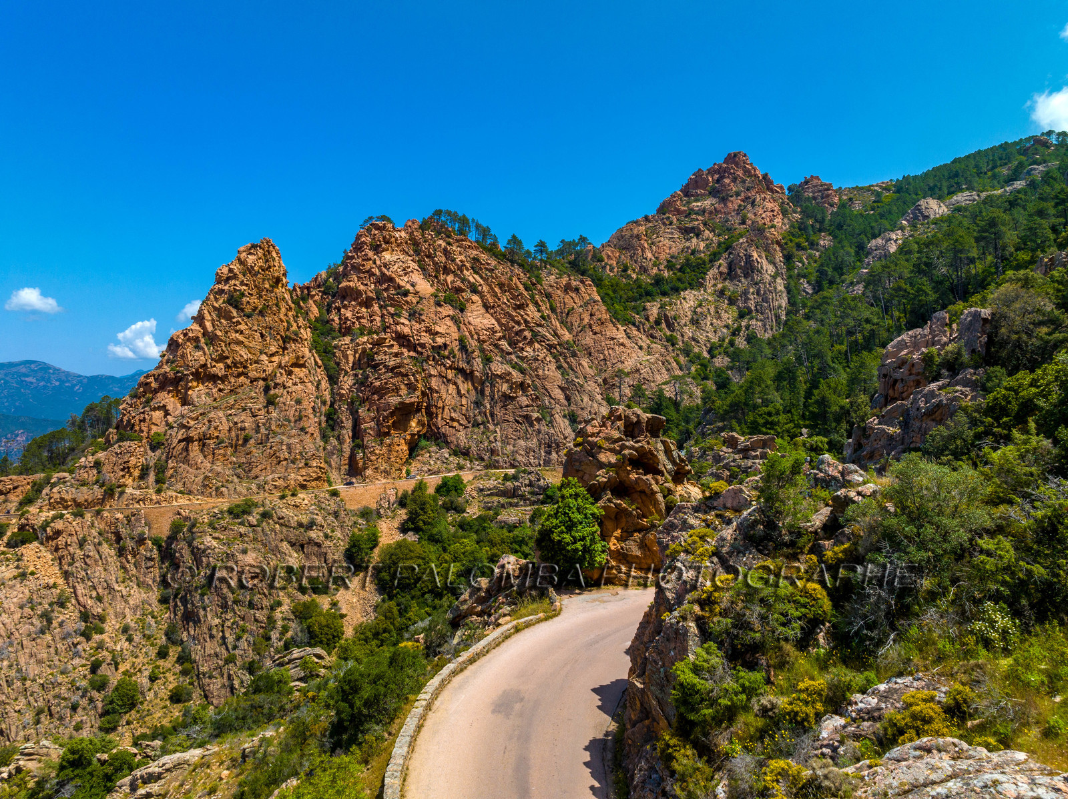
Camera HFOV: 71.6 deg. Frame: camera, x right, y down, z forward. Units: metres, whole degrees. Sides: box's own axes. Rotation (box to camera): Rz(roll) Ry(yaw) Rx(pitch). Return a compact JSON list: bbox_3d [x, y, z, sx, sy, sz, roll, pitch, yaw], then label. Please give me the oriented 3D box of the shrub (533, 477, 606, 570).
[{"bbox_3d":[2.007,6.745,40.000,3.900,5.100,3.800,0,1,0],"label":"shrub"}]

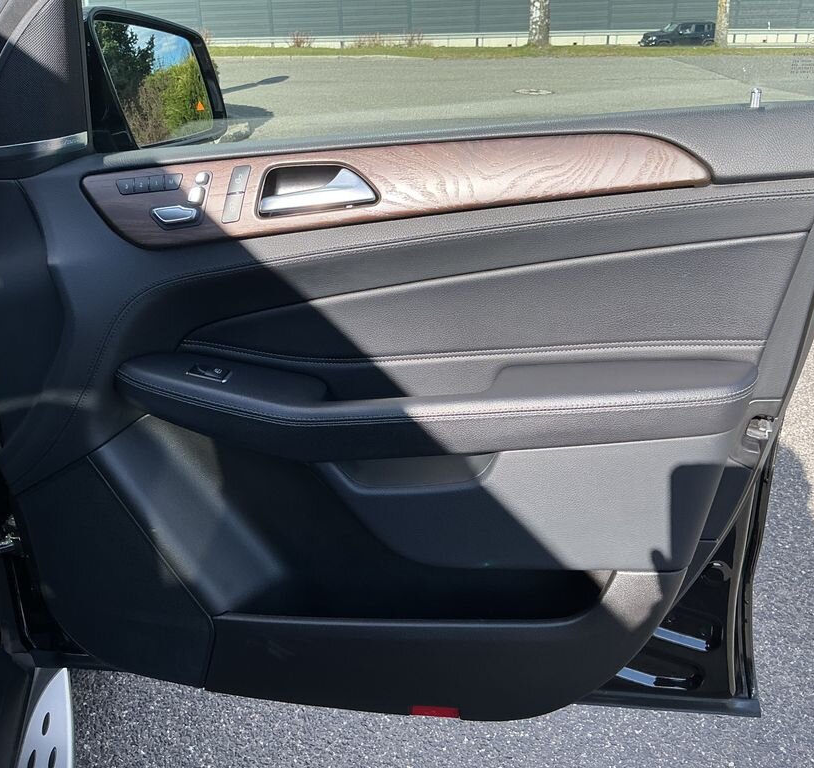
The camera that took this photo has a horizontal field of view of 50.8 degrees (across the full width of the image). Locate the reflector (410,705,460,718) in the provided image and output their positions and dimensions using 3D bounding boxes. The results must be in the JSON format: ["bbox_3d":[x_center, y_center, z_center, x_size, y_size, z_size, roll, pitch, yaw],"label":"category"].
[{"bbox_3d":[0.037,0.438,1.148,0.065,0.016,0.010,2,23,5],"label":"reflector"}]

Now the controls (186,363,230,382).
[{"bbox_3d":[-0.222,-0.013,0.963,0.045,0.012,0.028,9,23,2],"label":"controls"}]

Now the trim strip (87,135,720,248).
[{"bbox_3d":[-0.021,-0.213,0.917,0.668,0.090,0.030,-4,15,6],"label":"trim strip"}]

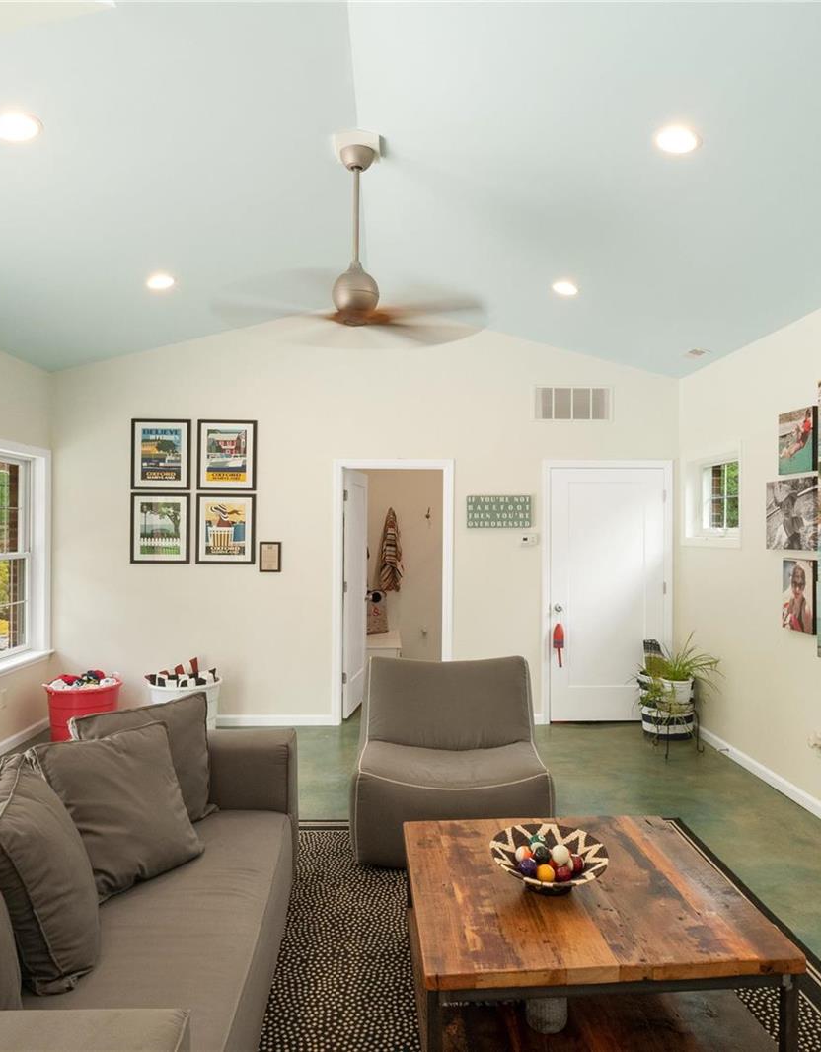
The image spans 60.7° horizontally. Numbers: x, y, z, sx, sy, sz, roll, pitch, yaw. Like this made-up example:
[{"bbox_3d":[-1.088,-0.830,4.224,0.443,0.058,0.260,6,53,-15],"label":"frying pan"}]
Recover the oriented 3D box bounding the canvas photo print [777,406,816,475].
[{"bbox_3d":[2.203,-0.482,3.973,0.040,0.355,0.355,0,0,-2],"label":"canvas photo print"}]

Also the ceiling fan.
[{"bbox_3d":[-0.256,-1.365,3.308,1.290,0.870,1.290,0,0,-2],"label":"ceiling fan"}]

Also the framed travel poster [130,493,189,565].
[{"bbox_3d":[-1.942,0.021,5.469,0.460,0.537,0.025,0,0,-2],"label":"framed travel poster"}]

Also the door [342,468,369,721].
[{"bbox_3d":[-0.468,0.562,6.107,0.040,2.030,0.810,0,0,8],"label":"door"}]

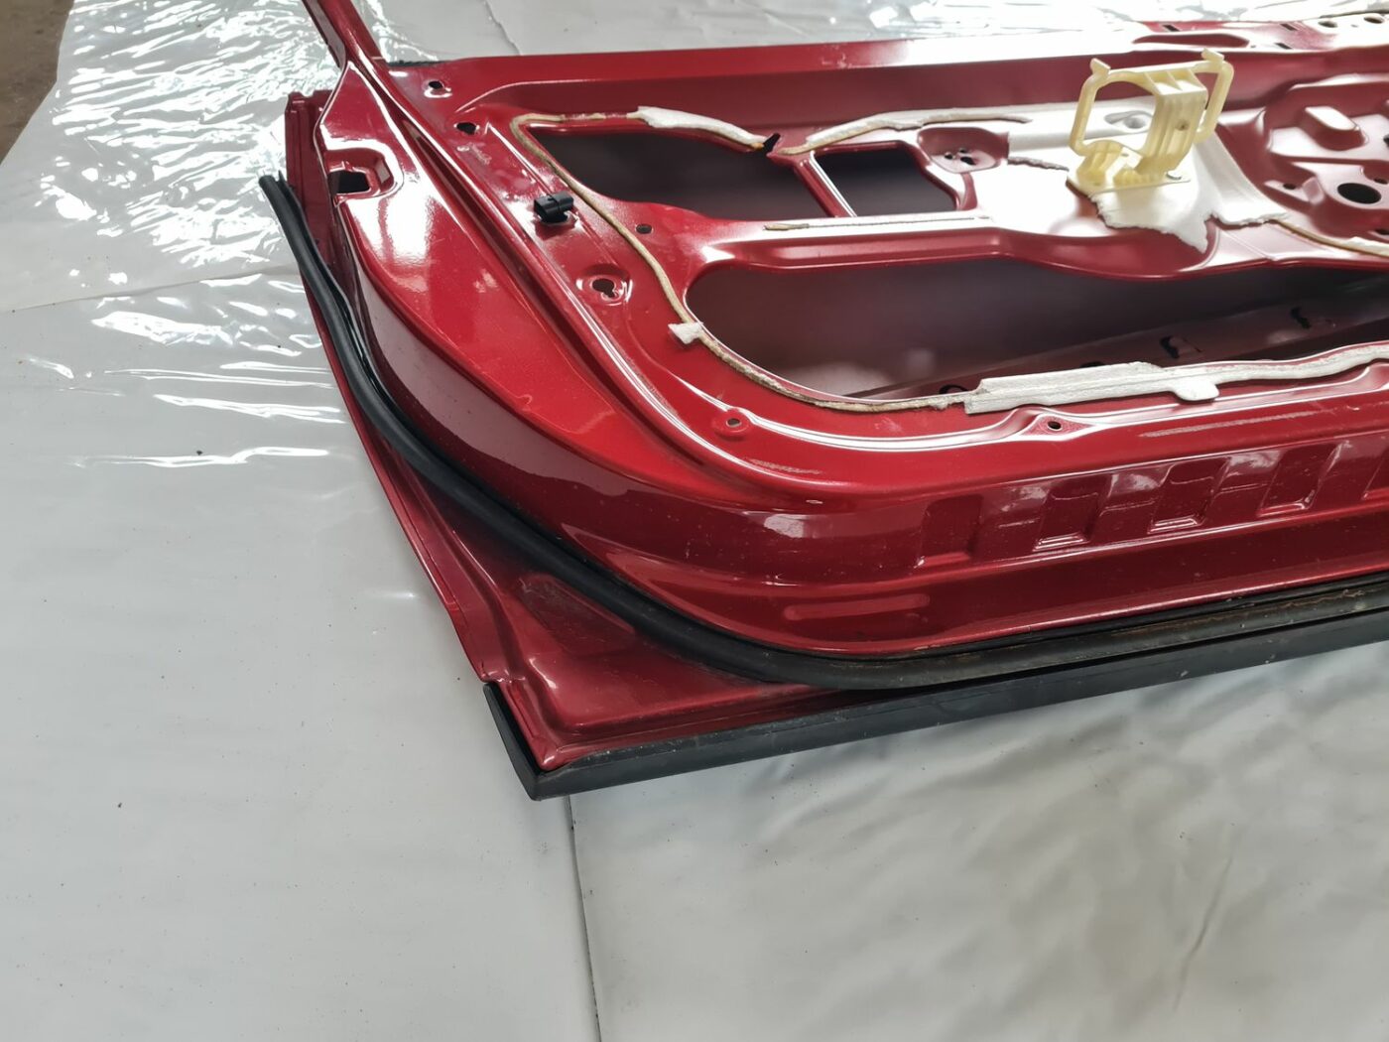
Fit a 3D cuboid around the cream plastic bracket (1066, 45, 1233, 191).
[{"bbox_3d":[0.341,-0.296,0.765,0.121,0.084,0.052,-10,42,-11],"label":"cream plastic bracket"}]

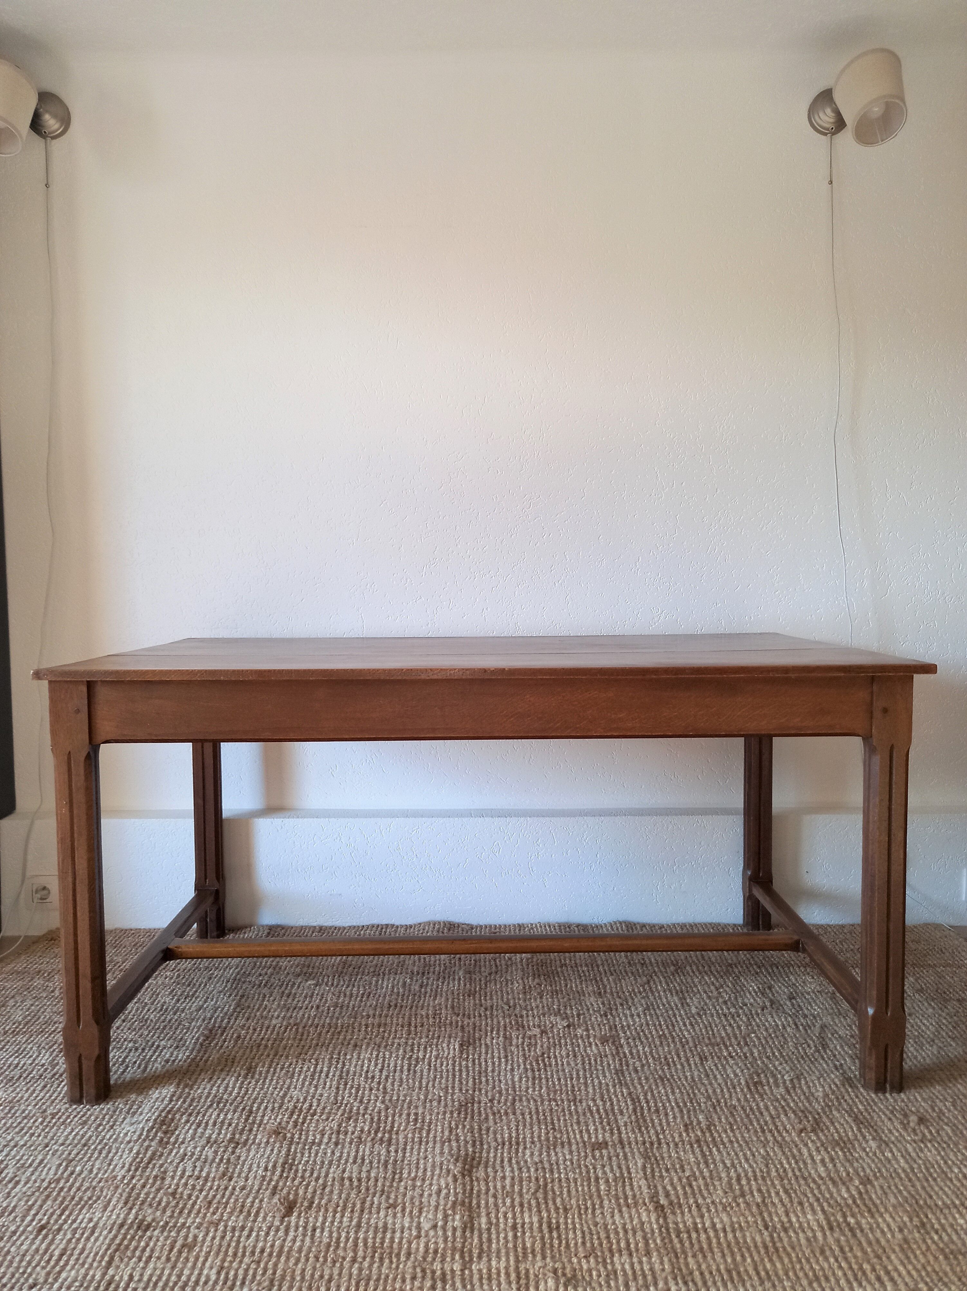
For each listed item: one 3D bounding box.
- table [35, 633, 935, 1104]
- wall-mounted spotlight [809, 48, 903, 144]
[{"bbox_3d":[0.002,0.392,2.051,1.549,0.774,0.858,0,4,0],"label":"table"},{"bbox_3d":[0.903,-1.298,2.248,0.156,0.240,0.310,0,4,0],"label":"wall-mounted spotlight"}]

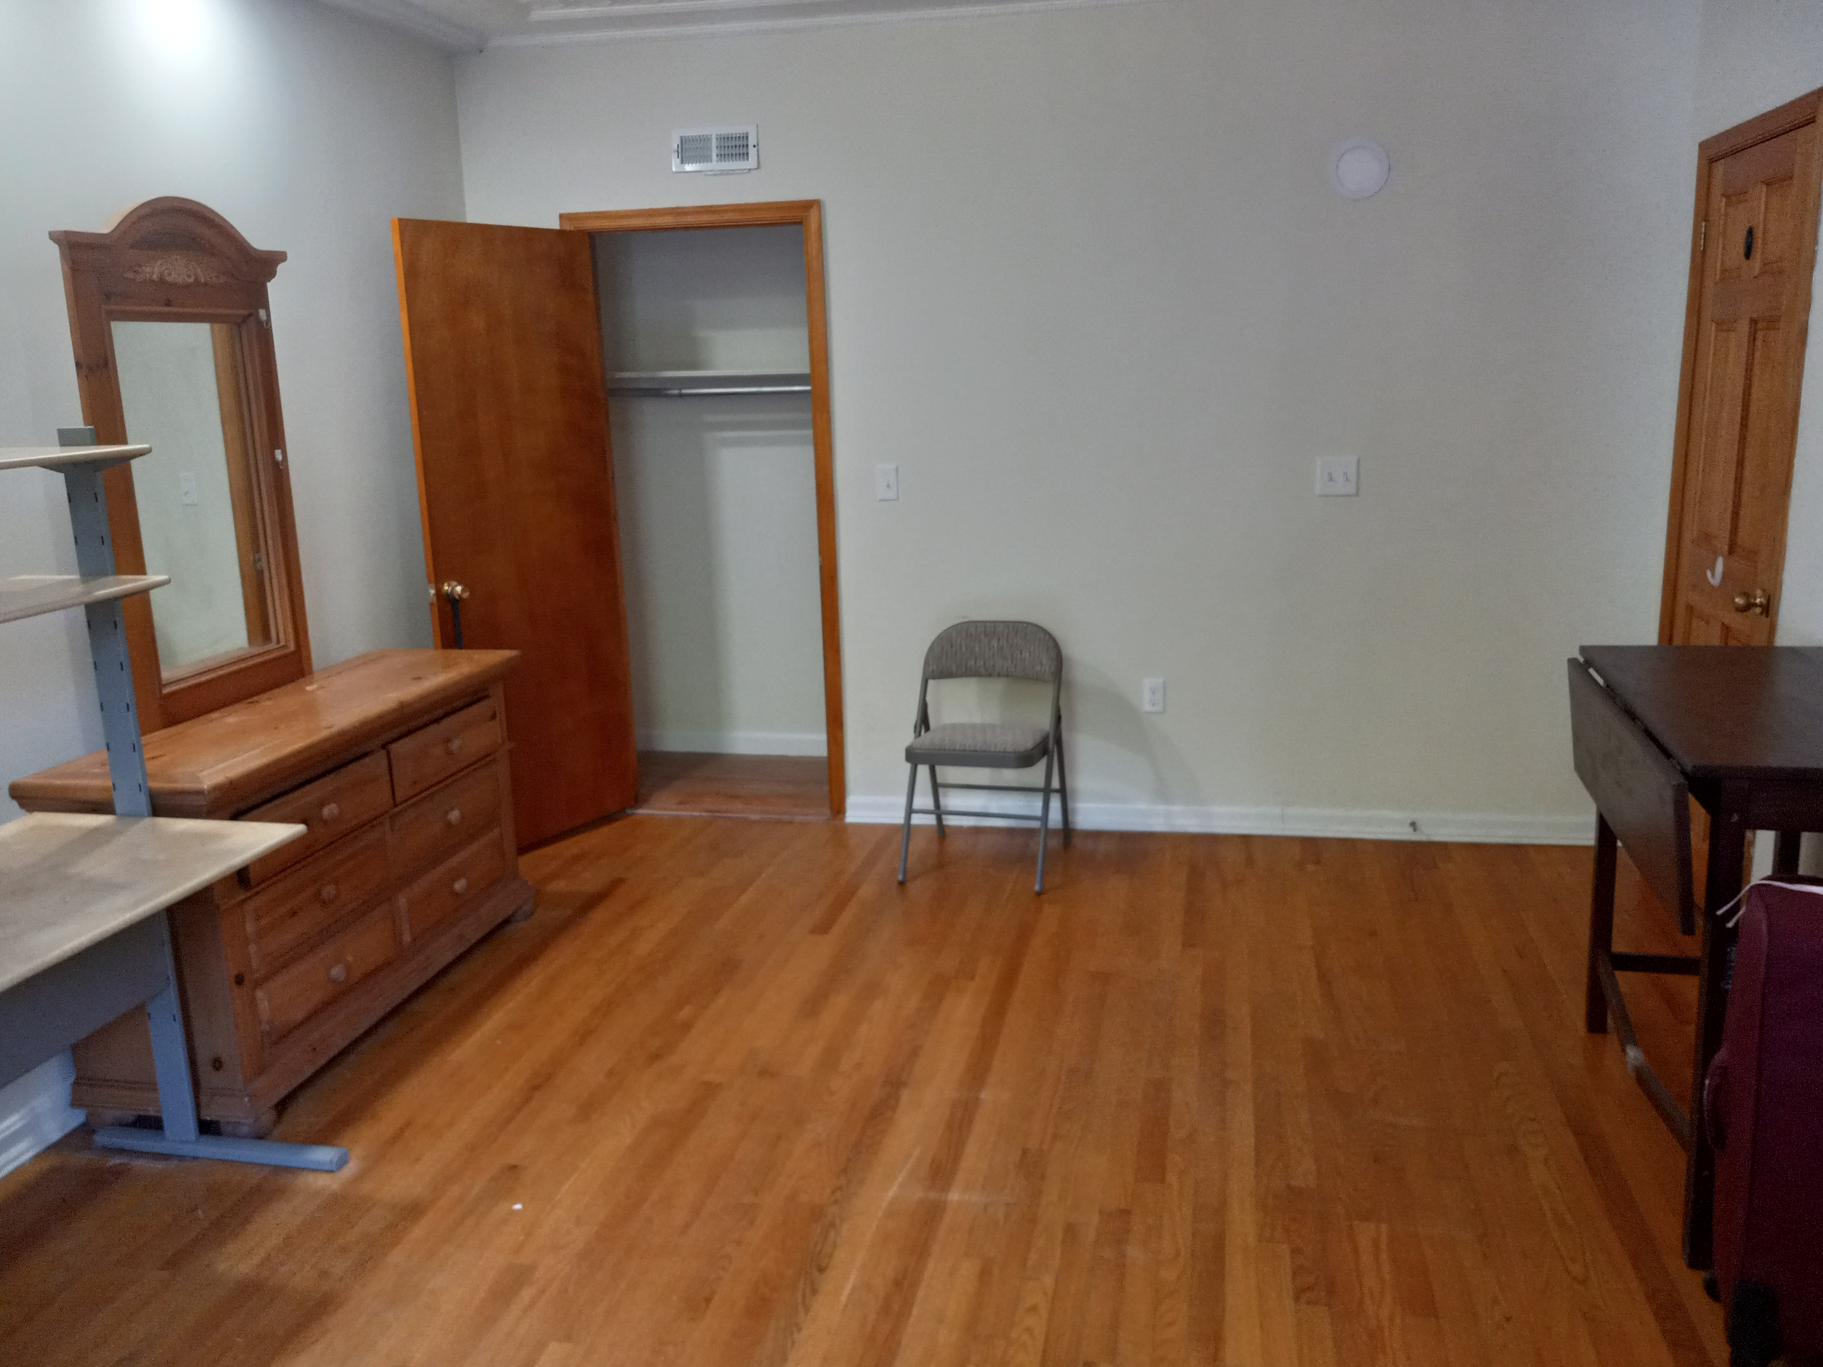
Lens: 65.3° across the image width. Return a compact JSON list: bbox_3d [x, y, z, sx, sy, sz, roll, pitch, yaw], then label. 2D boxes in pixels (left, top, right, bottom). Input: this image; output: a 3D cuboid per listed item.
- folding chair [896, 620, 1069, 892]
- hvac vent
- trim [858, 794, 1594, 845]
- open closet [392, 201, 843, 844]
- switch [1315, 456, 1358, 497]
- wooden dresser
[{"bbox_3d":[0.233,0.206,4.418,0.452,0.740,0.475,2,14,17],"label":"folding chair"},{"bbox_3d":[-0.620,-1.681,4.472,0.282,0.130,0.025,1,13,11],"label":"hvac vent"},{"bbox_3d":[0.993,0.455,4.669,2.484,0.092,0.020,1,13,11],"label":"trim"},{"bbox_3d":[-0.758,-0.529,4.822,1.033,2.050,1.580,1,13,11],"label":"open closet"},{"bbox_3d":[1.306,-0.632,4.355,0.120,0.117,0.012,1,13,11],"label":"switch"},{"bbox_3d":[-1.453,0.437,3.536,0.445,0.790,1.270,1,13,13],"label":"wooden dresser"}]

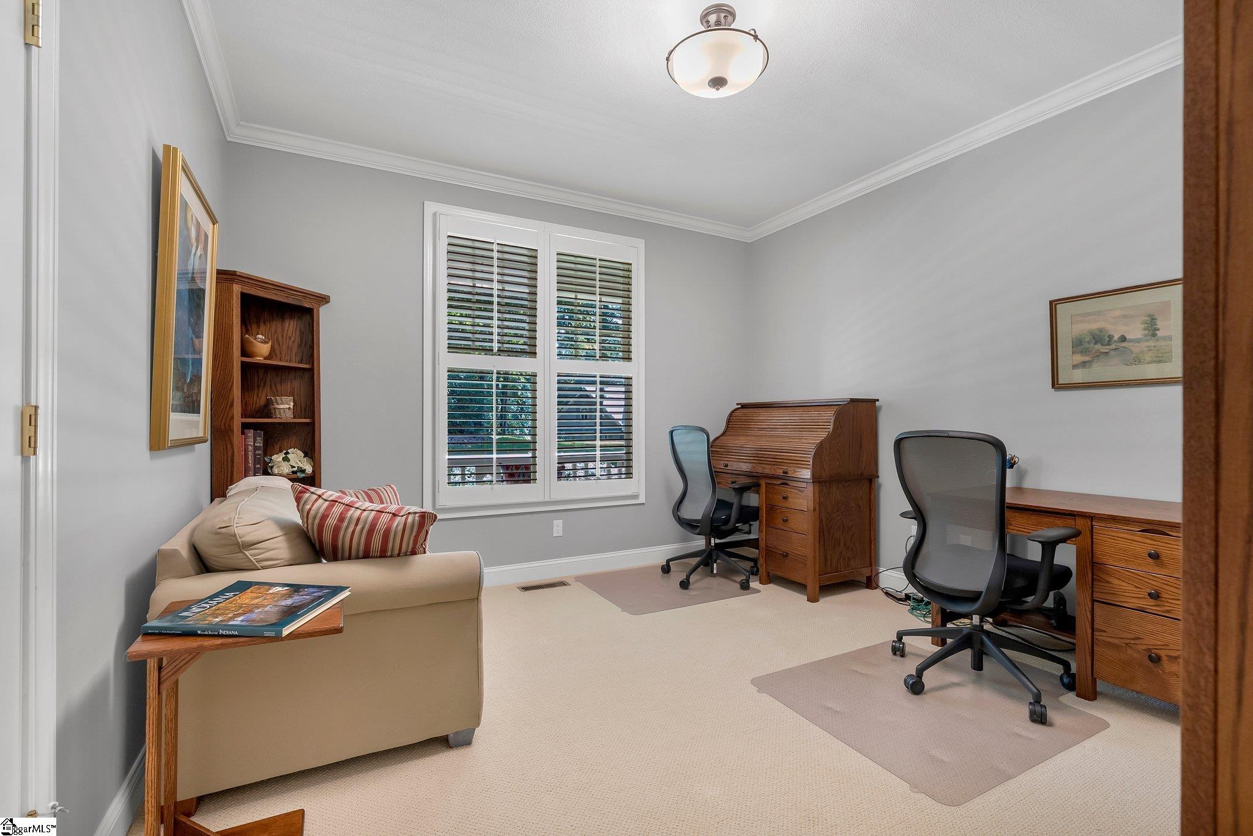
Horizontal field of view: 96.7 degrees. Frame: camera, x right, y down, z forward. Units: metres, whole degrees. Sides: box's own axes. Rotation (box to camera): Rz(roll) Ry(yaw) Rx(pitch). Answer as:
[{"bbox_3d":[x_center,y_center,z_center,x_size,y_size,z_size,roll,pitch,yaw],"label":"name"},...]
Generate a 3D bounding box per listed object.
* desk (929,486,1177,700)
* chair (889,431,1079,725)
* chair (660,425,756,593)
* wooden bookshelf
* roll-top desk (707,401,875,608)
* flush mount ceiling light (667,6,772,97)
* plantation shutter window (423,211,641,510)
[{"bbox_3d":[2.000,0.745,2.431,0.640,0.760,1.120,0,0,-29],"label":"desk"},{"bbox_3d":[1.465,0.587,2.367,0.670,1.080,0.680,0,0,-31],"label":"chair"},{"bbox_3d":[0.596,0.591,3.903,0.670,1.080,0.670,0,0,-30],"label":"chair"},{"bbox_3d":[-1.980,0.219,2.978,0.430,1.833,0.710,0,0,16],"label":"wooden bookshelf"},{"bbox_3d":[1.138,0.505,4.006,0.635,1.250,1.110,0,0,-29],"label":"roll-top desk"},{"bbox_3d":[0.369,-1.468,2.245,0.415,0.297,0.415,0,0,0],"label":"flush mount ceiling light"},{"bbox_3d":[-0.561,-0.362,3.900,1.580,2.000,0.100,0,0,-29],"label":"plantation shutter window"}]

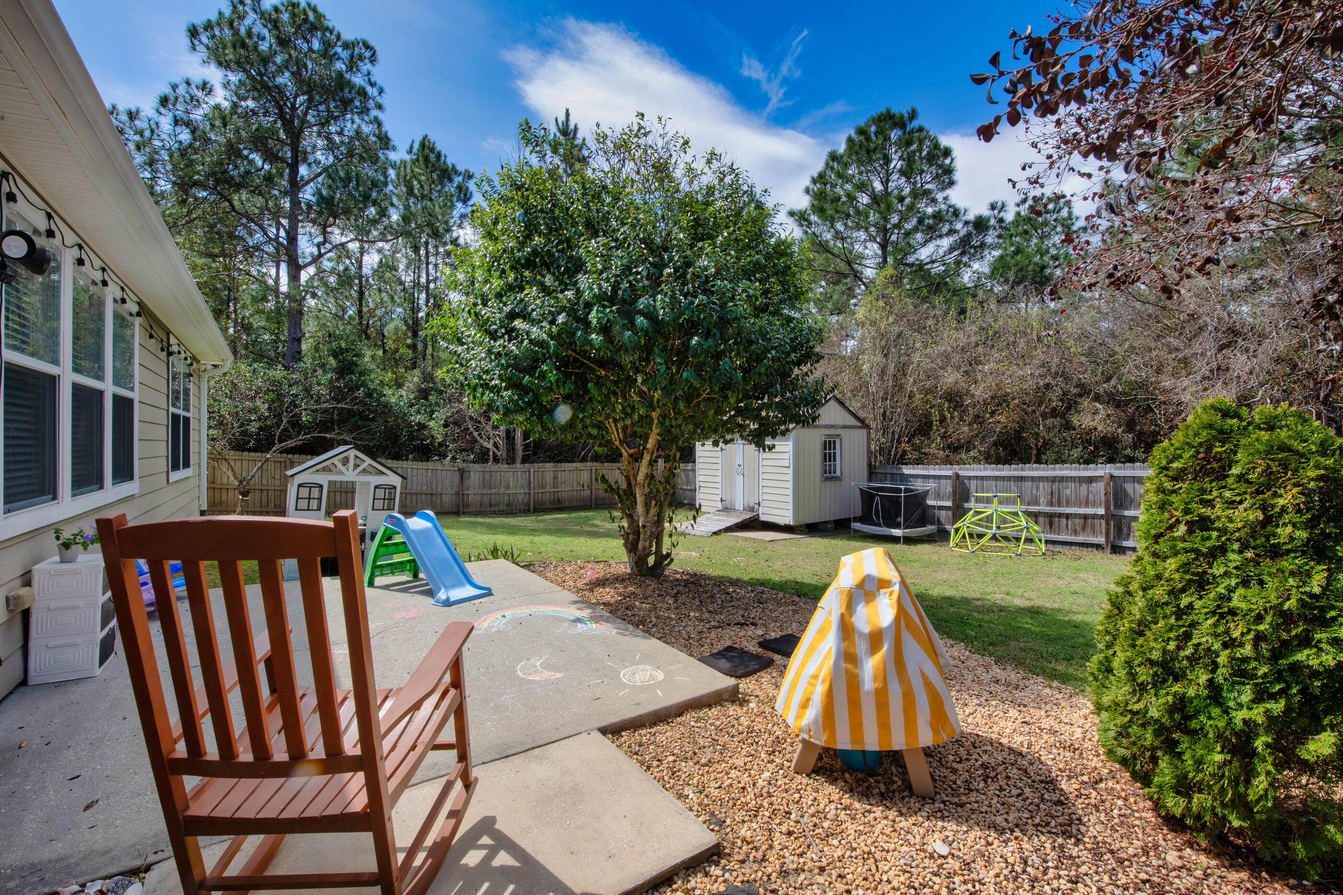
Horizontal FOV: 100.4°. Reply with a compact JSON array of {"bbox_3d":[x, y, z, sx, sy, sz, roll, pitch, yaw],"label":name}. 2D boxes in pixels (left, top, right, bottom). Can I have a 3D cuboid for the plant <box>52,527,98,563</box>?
[{"bbox_3d":[-3.310,0.535,3.120,0.220,0.210,0.220,0,0,37],"label":"plant"}]

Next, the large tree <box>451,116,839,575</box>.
[{"bbox_3d":[-0.400,-1.200,7.200,4.700,5.750,4.700,0,0,0],"label":"large tree"}]

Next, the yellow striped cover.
[{"bbox_3d":[0.865,0.830,2.480,0.740,0.710,0.700,0,0,19],"label":"yellow striped cover"}]

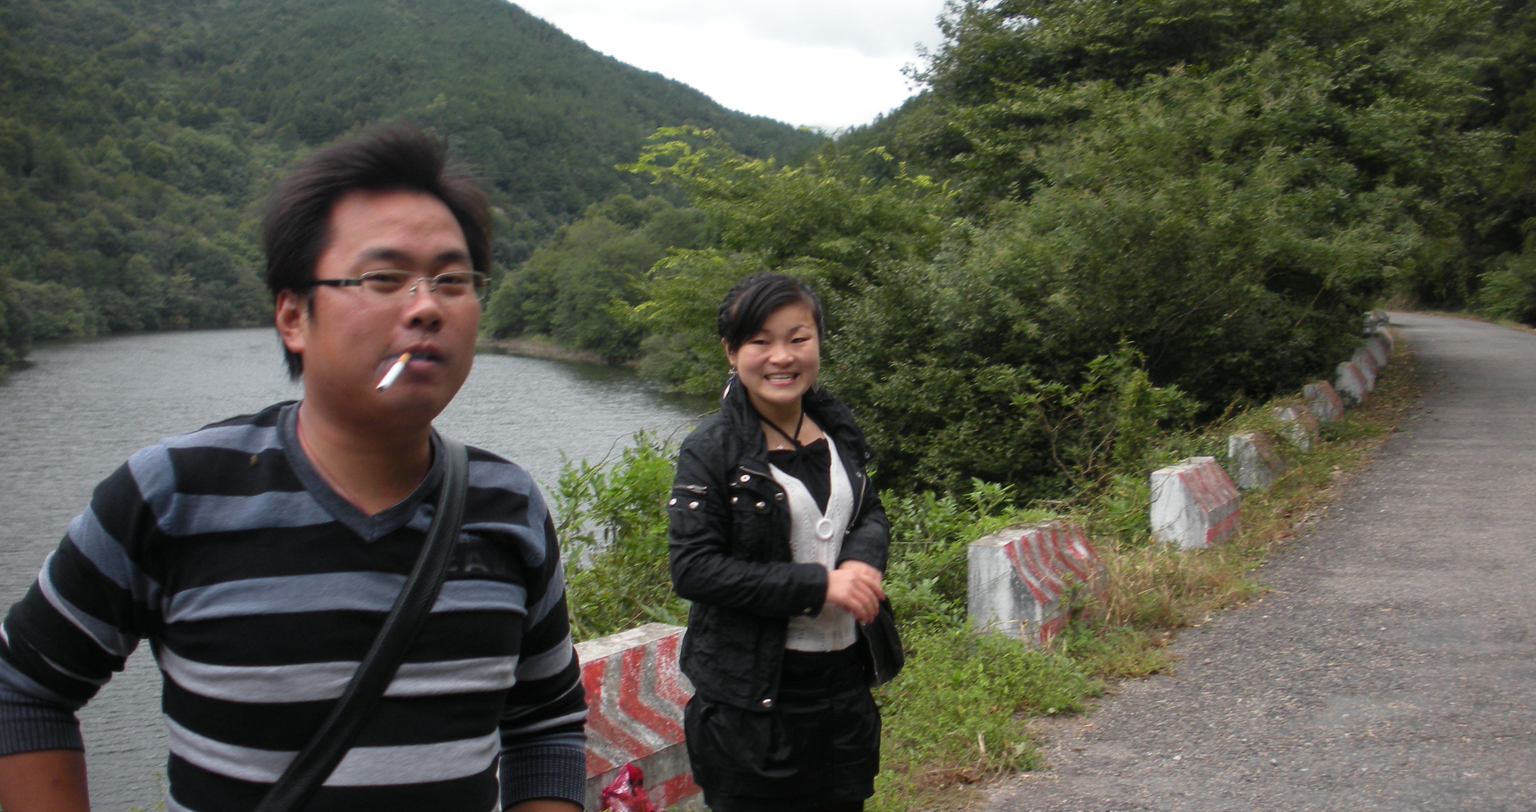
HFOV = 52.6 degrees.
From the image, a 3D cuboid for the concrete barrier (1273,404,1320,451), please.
[{"bbox_3d":[5.976,0.254,17.519,0.363,0.503,1.136,2,4,26],"label":"concrete barrier"}]

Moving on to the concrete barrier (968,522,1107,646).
[{"bbox_3d":[1.365,0.889,7.780,0.363,0.503,1.136,2,3,27],"label":"concrete barrier"}]

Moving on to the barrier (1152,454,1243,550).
[{"bbox_3d":[3.028,0.678,10.931,0.363,0.503,1.136,2,4,28],"label":"barrier"}]

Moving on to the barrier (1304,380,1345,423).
[{"bbox_3d":[7.434,-0.049,20.747,0.363,0.503,1.136,2,4,26],"label":"barrier"}]

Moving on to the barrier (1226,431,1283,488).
[{"bbox_3d":[4.493,0.513,14.231,0.363,0.503,1.136,1,3,24],"label":"barrier"}]

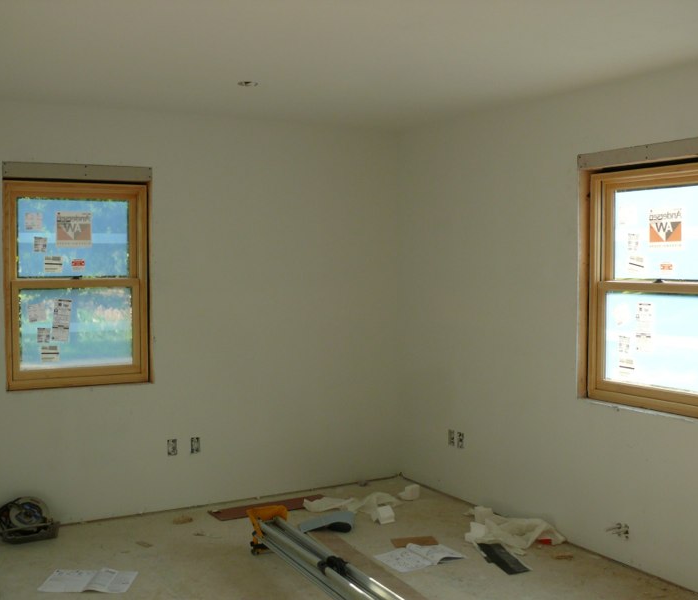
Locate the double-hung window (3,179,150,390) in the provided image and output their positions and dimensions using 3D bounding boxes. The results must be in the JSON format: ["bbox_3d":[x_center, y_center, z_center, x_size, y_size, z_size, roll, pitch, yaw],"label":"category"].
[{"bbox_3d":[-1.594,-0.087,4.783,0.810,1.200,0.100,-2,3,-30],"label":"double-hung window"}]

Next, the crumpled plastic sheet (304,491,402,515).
[{"bbox_3d":[0.020,1.274,5.120,0.630,0.066,0.310,0,3,0],"label":"crumpled plastic sheet"}]

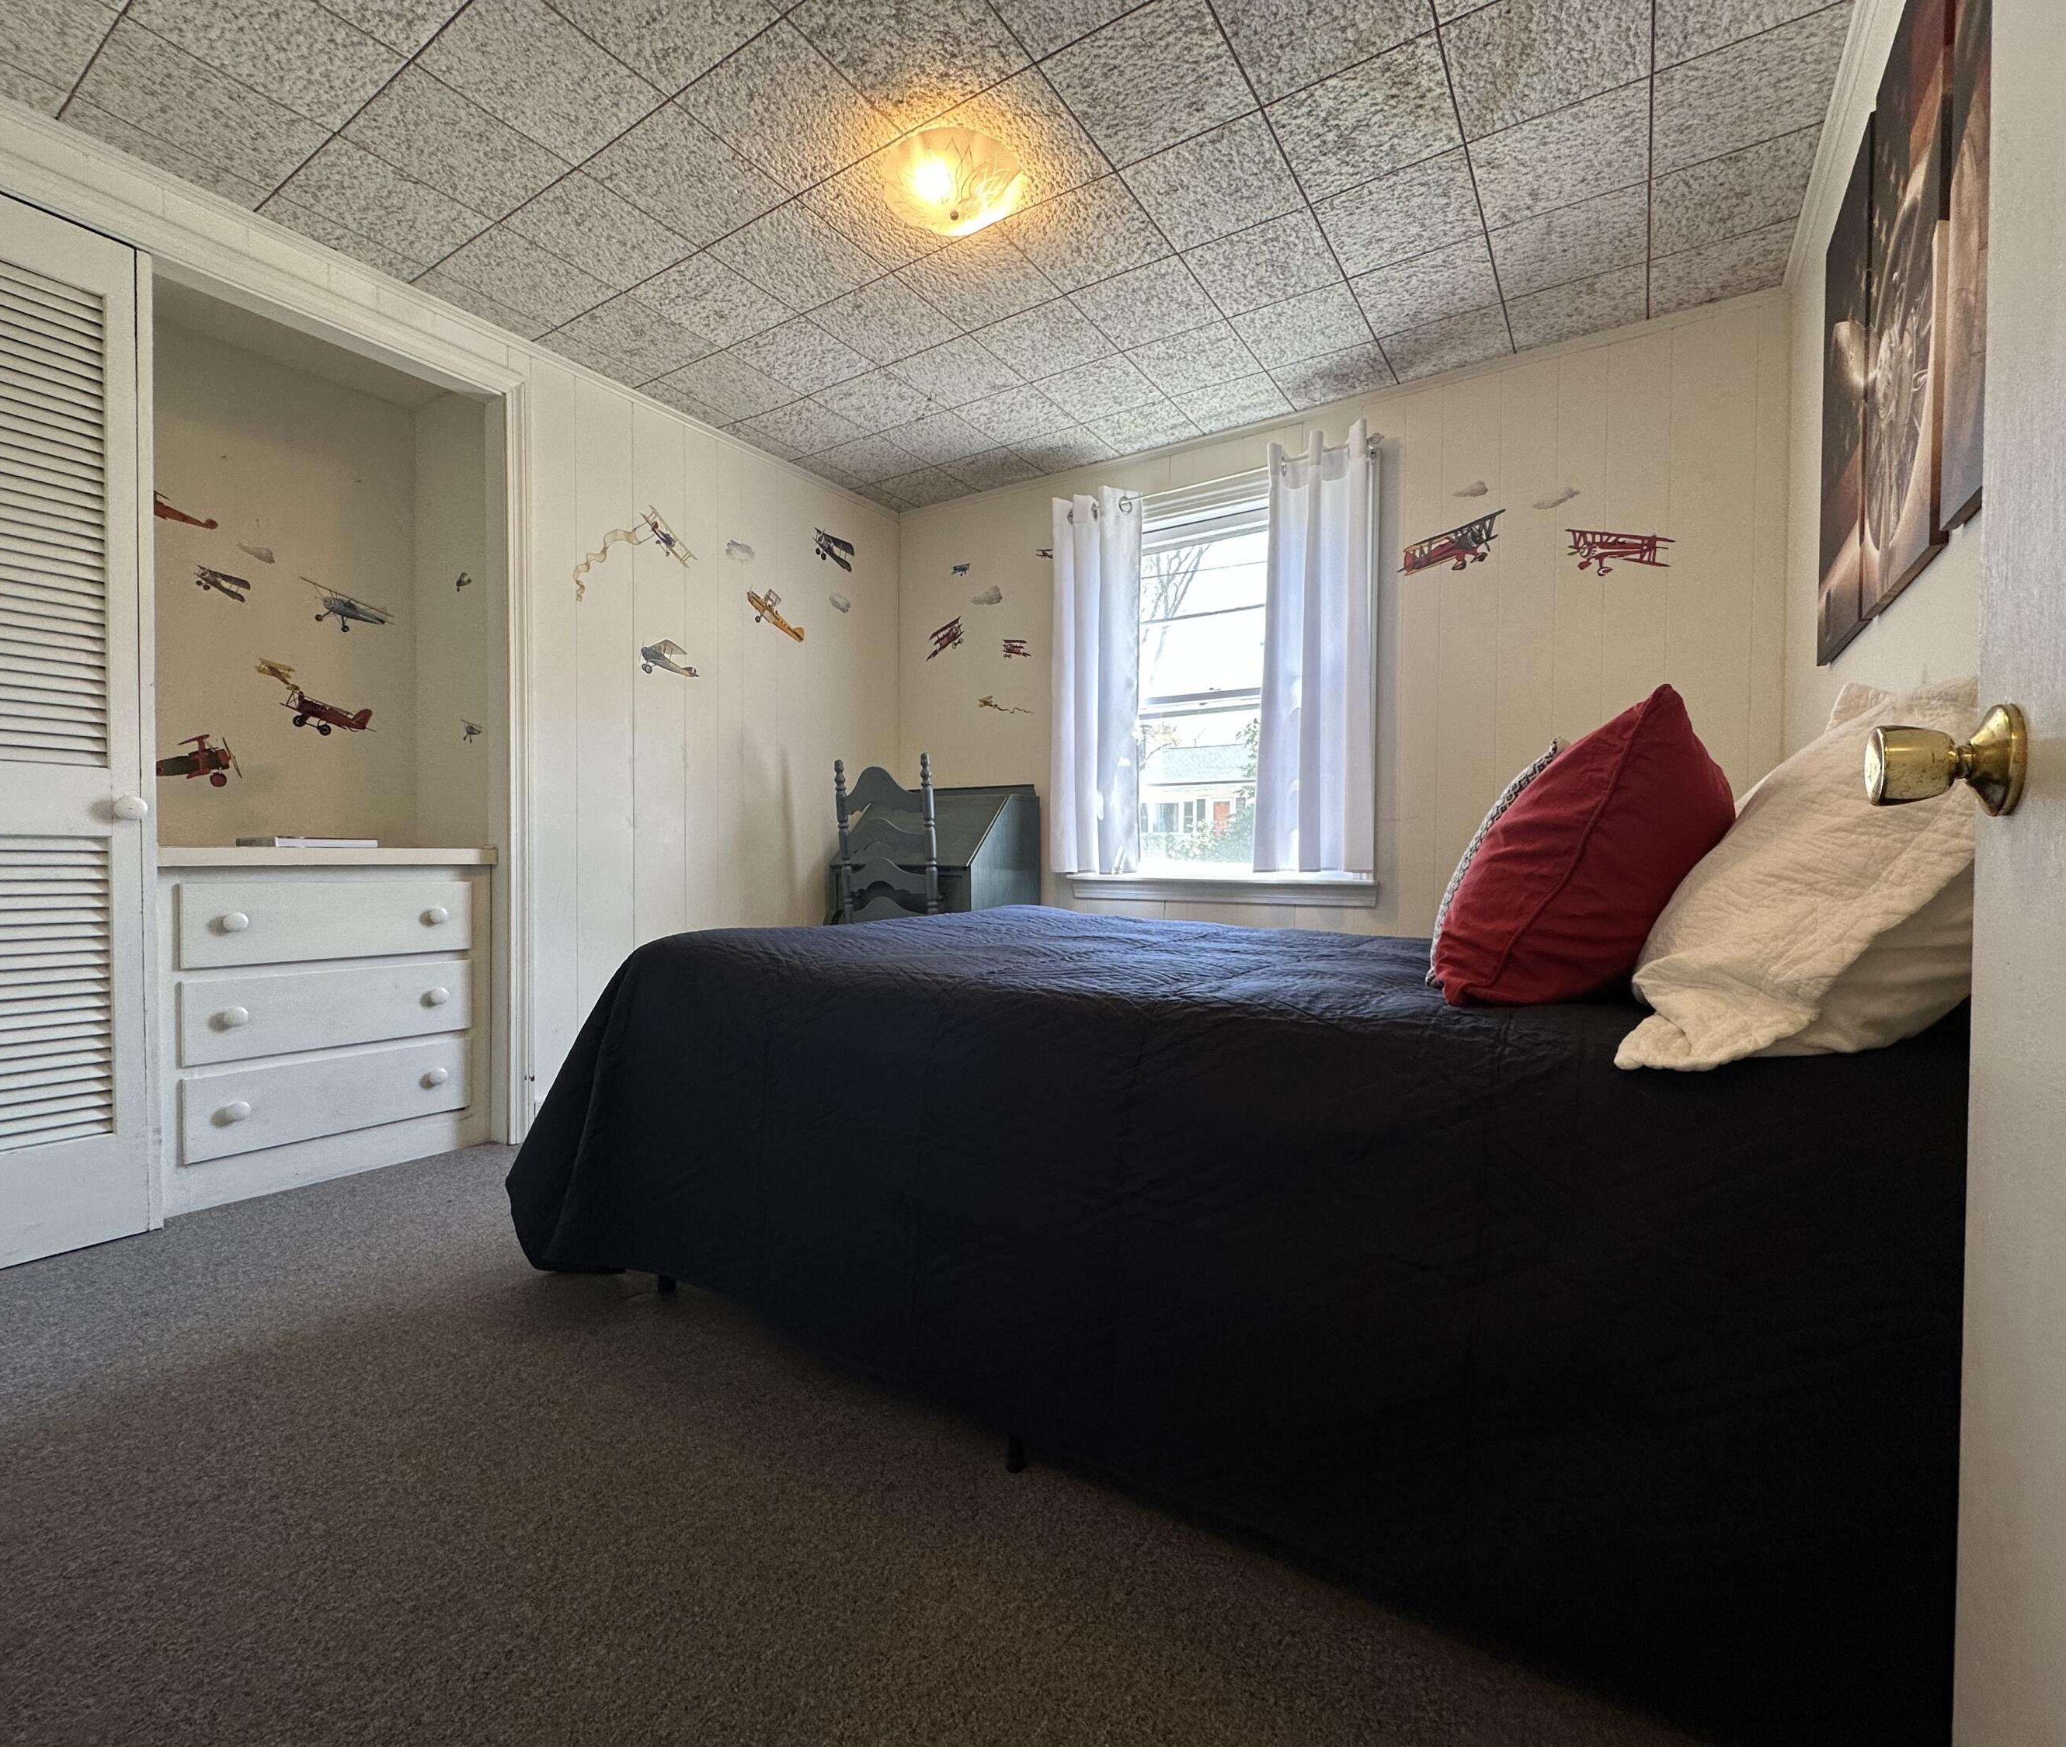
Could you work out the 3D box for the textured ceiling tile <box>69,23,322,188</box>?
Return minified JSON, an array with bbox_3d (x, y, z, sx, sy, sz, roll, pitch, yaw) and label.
[{"bbox_3d":[-1.560,-1.442,1.786,0.305,0.016,0.305,0,0,33],"label":"textured ceiling tile"}]

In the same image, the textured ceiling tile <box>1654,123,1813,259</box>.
[{"bbox_3d":[1.471,-1.442,1.996,0.275,0.018,0.305,0,0,33],"label":"textured ceiling tile"}]

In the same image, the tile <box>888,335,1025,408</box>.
[{"bbox_3d":[-0.216,-1.449,2.728,0.305,0.018,0.305,0,0,33],"label":"tile"}]

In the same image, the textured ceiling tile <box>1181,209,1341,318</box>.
[{"bbox_3d":[0.551,-1.445,2.230,0.305,0.018,0.305,0,0,33],"label":"textured ceiling tile"}]

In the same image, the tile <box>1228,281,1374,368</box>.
[{"bbox_3d":[0.717,-1.445,2.483,0.305,0.020,0.305,0,0,33],"label":"tile"}]

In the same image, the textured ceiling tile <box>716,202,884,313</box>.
[{"bbox_3d":[-0.548,-1.448,2.216,0.305,0.018,0.305,0,0,33],"label":"textured ceiling tile"}]

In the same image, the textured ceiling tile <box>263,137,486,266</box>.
[{"bbox_3d":[-1.393,-1.443,2.041,0.305,0.016,0.305,0,0,33],"label":"textured ceiling tile"}]

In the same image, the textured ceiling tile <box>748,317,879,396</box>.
[{"bbox_3d":[-0.637,-1.445,2.640,0.305,0.016,0.305,0,0,33],"label":"textured ceiling tile"}]

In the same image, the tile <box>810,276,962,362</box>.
[{"bbox_3d":[-0.382,-1.449,2.472,0.305,0.018,0.305,0,0,33],"label":"tile"}]

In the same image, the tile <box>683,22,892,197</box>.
[{"bbox_3d":[-0.461,-1.438,1.796,0.305,0.016,0.305,0,0,33],"label":"tile"}]

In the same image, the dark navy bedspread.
[{"bbox_3d":[0.214,0.399,1.805,2.118,0.597,1.518,0,0,33],"label":"dark navy bedspread"}]

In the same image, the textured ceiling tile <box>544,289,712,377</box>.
[{"bbox_3d":[-1.059,-1.453,2.551,0.305,0.015,0.305,1,0,33],"label":"textured ceiling tile"}]

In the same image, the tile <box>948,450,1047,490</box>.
[{"bbox_3d":[-0.145,-1.452,3.396,0.305,0.015,0.280,1,0,33],"label":"tile"}]

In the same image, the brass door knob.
[{"bbox_3d":[0.560,-0.069,0.582,0.063,0.067,0.067,1,0,33],"label":"brass door knob"}]

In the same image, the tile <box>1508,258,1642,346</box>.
[{"bbox_3d":[1.389,-1.437,2.396,0.305,0.016,0.286,0,0,33],"label":"tile"}]

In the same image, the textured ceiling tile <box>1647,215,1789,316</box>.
[{"bbox_3d":[1.635,-1.434,2.236,0.286,0.015,0.280,1,0,33],"label":"textured ceiling tile"}]

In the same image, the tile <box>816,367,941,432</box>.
[{"bbox_3d":[-0.471,-1.451,2.895,0.305,0.015,0.305,1,0,33],"label":"tile"}]

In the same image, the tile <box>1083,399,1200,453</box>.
[{"bbox_3d":[0.364,-1.449,3.058,0.305,0.020,0.271,0,0,33],"label":"tile"}]

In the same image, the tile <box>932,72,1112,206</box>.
[{"bbox_3d":[-0.037,-1.446,1.884,0.305,0.018,0.305,0,0,33],"label":"tile"}]

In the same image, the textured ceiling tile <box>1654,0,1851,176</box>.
[{"bbox_3d":[1.305,-1.441,1.740,0.275,0.018,0.305,0,0,33],"label":"textured ceiling tile"}]

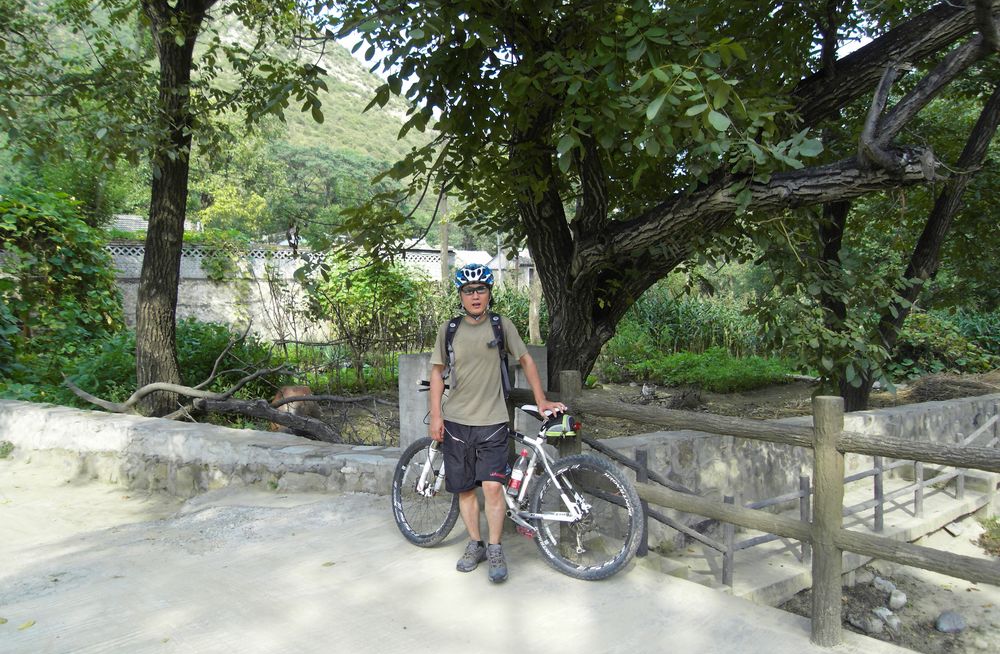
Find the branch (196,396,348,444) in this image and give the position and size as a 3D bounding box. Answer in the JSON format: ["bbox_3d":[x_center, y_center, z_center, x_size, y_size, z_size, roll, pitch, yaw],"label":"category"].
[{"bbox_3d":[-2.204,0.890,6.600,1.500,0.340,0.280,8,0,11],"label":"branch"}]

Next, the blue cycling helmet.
[{"bbox_3d":[-0.150,-0.296,4.070,0.220,0.160,0.280,0,1,-2],"label":"blue cycling helmet"}]

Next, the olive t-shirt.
[{"bbox_3d":[-0.126,0.254,4.050,0.560,0.640,0.280,0,1,0],"label":"olive t-shirt"}]

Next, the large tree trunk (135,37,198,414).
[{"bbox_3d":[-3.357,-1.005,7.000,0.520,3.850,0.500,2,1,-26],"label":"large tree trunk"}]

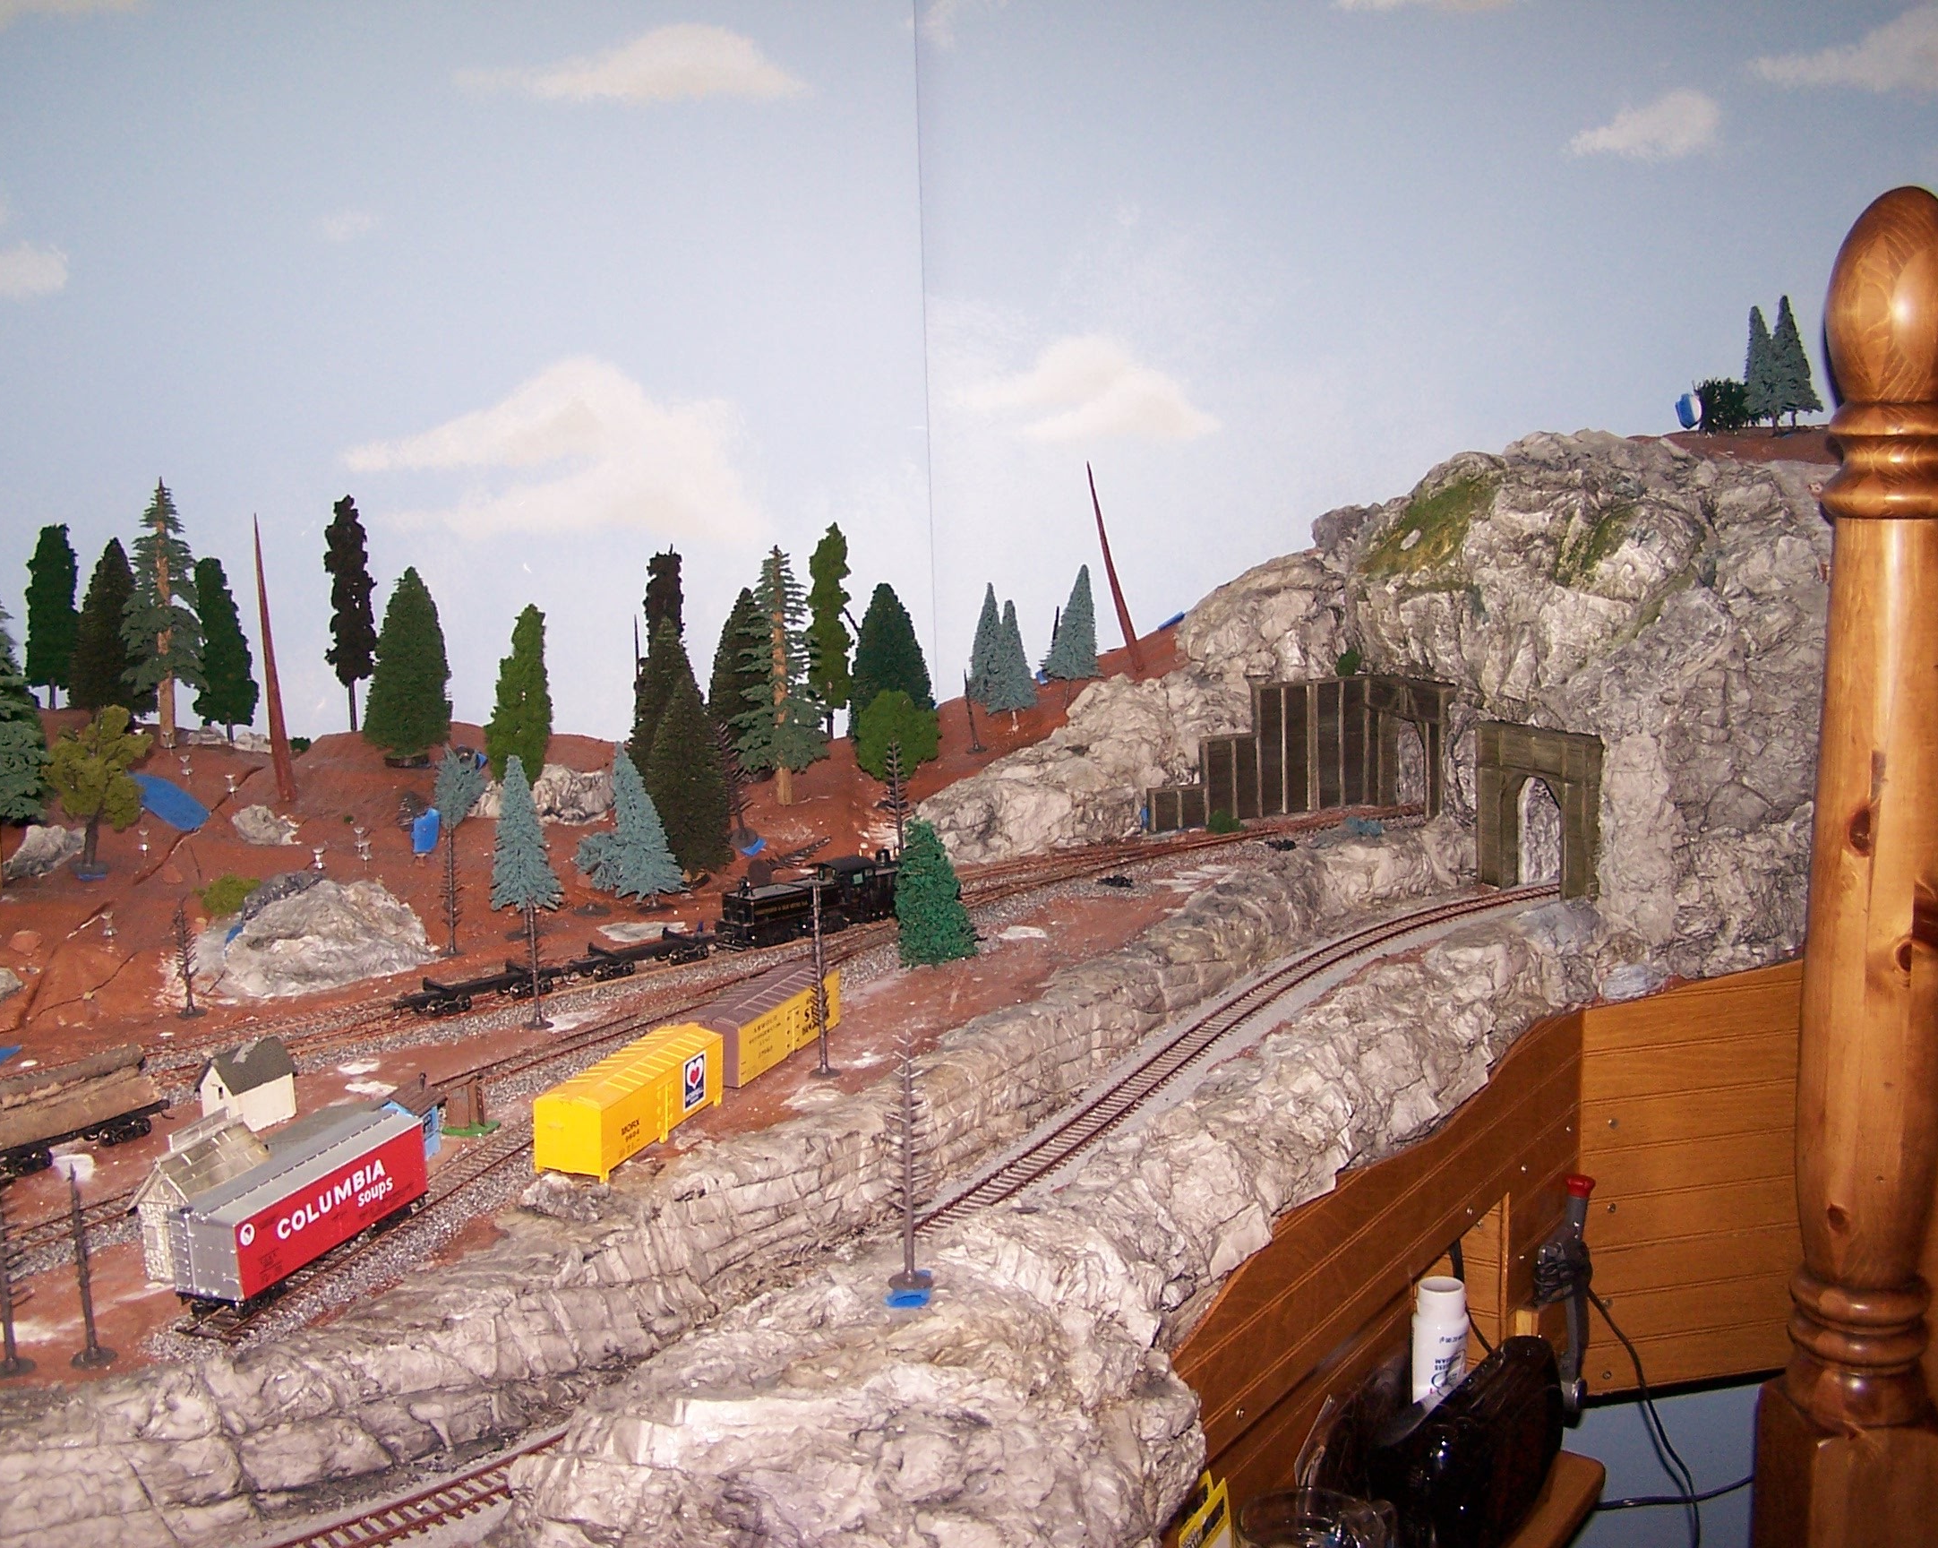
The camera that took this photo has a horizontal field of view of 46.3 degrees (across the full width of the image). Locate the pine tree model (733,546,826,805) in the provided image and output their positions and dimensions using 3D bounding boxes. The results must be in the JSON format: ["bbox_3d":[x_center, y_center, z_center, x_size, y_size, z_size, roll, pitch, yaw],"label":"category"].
[{"bbox_3d":[-0.148,-0.077,1.774,0.072,0.202,0.072,-2,9,-5],"label":"pine tree model"}]

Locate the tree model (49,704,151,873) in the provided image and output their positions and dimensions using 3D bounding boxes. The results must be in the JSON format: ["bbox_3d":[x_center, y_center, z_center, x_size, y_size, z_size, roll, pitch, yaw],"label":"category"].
[{"bbox_3d":[-0.585,0.009,1.521,0.069,0.112,0.069,-5,10,-21],"label":"tree model"}]

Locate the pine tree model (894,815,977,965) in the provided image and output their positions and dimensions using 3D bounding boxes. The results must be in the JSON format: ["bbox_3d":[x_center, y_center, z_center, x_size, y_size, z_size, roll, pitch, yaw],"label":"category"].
[{"bbox_3d":[-0.024,0.083,1.591,0.057,0.105,0.057,-1,9,-1],"label":"pine tree model"}]

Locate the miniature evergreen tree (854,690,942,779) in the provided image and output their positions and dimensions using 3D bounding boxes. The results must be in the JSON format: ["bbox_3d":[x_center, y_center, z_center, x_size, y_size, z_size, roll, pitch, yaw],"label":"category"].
[{"bbox_3d":[-0.059,-0.034,1.844,0.068,0.073,0.068,-1,9,-2],"label":"miniature evergreen tree"}]

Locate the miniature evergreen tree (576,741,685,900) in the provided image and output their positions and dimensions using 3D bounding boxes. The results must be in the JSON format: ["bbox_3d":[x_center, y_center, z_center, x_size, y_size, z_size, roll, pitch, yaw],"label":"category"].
[{"bbox_3d":[-0.245,0.035,1.640,0.077,0.118,0.065,-2,9,-9],"label":"miniature evergreen tree"}]

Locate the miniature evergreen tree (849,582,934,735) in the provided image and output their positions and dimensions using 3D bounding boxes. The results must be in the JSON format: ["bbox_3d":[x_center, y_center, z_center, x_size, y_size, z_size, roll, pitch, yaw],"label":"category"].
[{"bbox_3d":[-0.065,-0.095,1.909,0.071,0.133,0.071,-1,9,-2],"label":"miniature evergreen tree"}]

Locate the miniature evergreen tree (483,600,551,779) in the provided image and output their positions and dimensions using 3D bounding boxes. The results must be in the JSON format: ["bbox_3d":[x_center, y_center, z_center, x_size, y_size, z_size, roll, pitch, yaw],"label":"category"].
[{"bbox_3d":[-0.336,-0.062,1.690,0.048,0.130,0.048,-3,10,-11],"label":"miniature evergreen tree"}]

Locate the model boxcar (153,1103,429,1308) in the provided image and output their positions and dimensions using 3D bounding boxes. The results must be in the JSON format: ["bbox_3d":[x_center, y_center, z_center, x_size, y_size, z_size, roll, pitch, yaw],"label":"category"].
[{"bbox_3d":[-0.309,0.203,1.058,0.035,0.050,0.144,2,10,20],"label":"model boxcar"}]

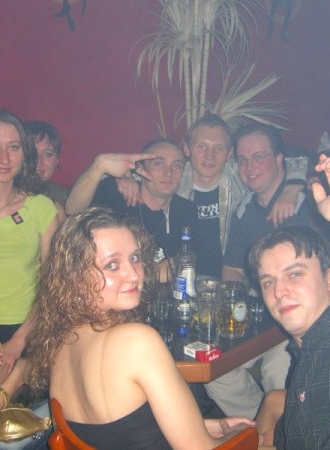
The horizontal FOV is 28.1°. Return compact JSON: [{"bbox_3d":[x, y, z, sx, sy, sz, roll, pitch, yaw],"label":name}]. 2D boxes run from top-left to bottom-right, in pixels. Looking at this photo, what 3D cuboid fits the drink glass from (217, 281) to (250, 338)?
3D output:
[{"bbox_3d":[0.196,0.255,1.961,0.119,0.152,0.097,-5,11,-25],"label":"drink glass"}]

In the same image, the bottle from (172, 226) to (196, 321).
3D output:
[{"bbox_3d":[0.067,0.154,2.117,0.073,0.296,0.073,5,11,26],"label":"bottle"}]

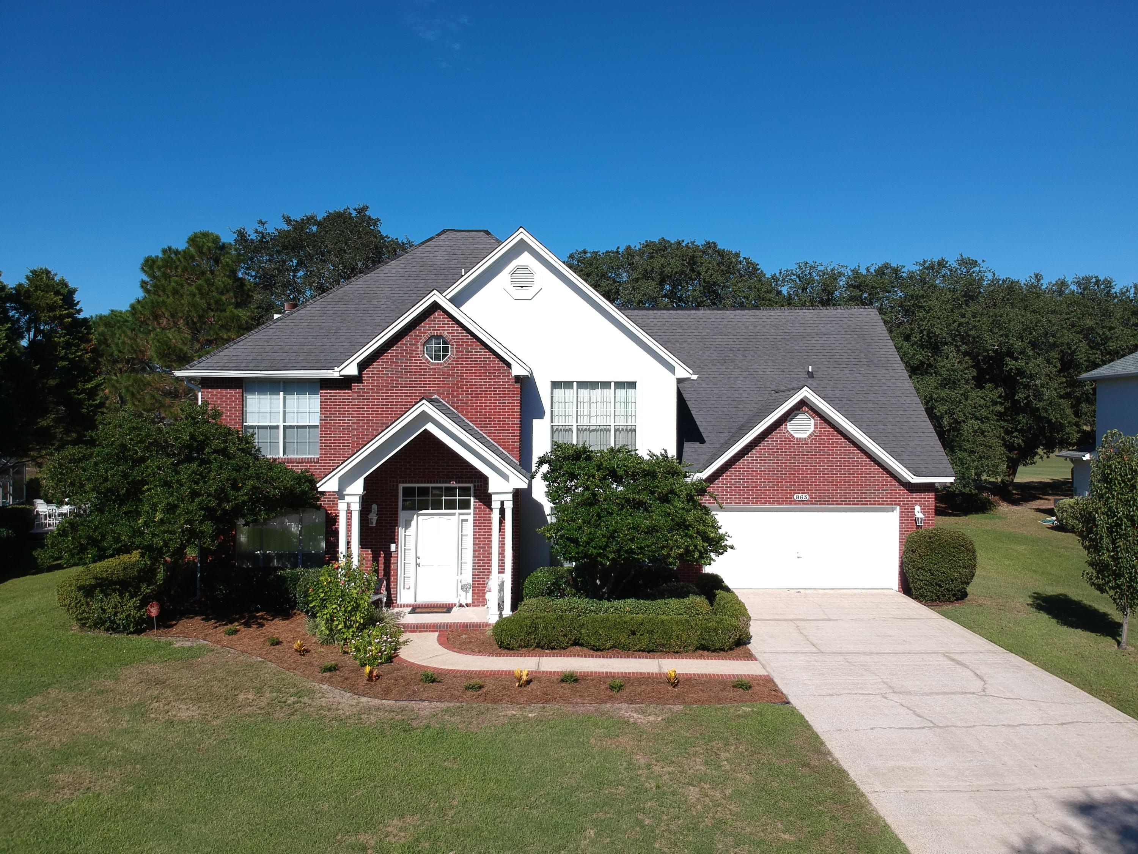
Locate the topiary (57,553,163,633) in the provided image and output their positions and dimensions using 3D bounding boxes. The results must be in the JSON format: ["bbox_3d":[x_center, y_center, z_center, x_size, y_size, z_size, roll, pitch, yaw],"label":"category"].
[{"bbox_3d":[-10.200,3.690,18.400,2.500,1.200,2.600,0,0,0],"label":"topiary"}]

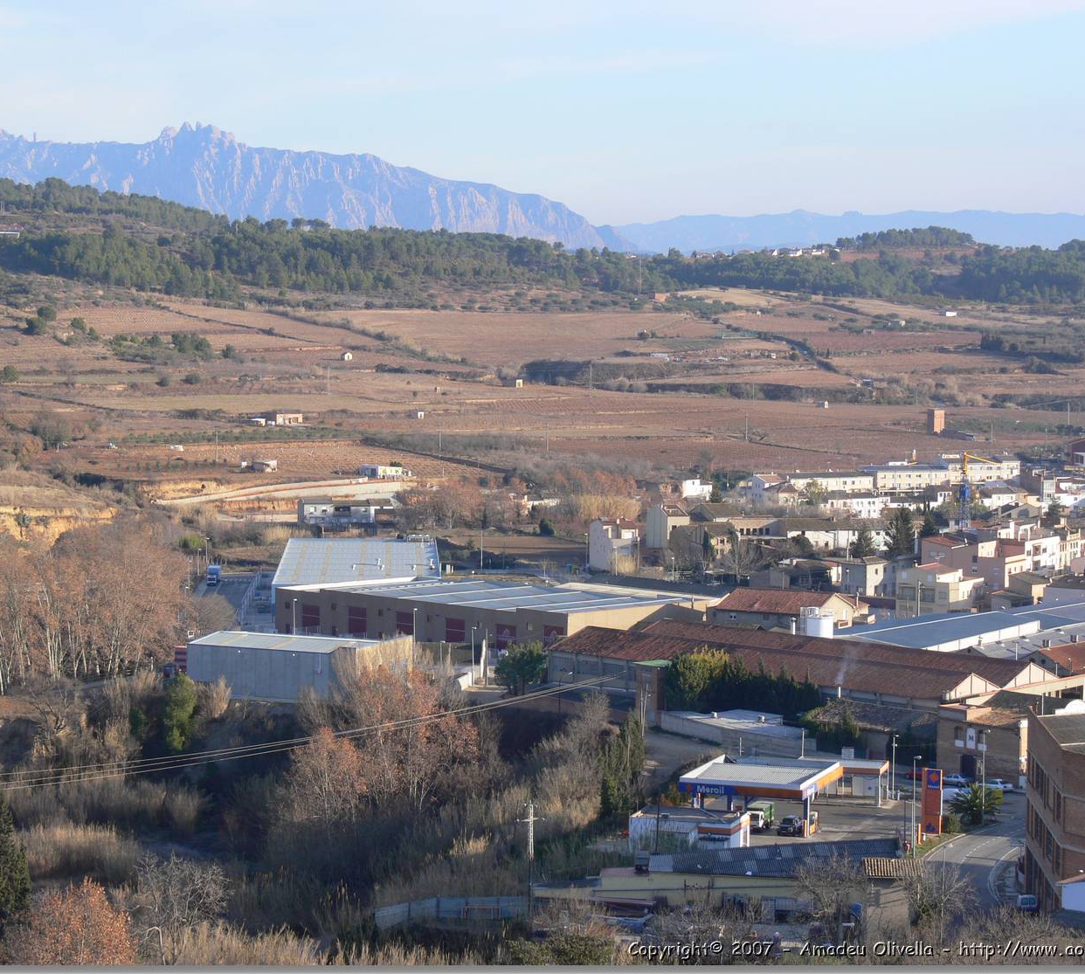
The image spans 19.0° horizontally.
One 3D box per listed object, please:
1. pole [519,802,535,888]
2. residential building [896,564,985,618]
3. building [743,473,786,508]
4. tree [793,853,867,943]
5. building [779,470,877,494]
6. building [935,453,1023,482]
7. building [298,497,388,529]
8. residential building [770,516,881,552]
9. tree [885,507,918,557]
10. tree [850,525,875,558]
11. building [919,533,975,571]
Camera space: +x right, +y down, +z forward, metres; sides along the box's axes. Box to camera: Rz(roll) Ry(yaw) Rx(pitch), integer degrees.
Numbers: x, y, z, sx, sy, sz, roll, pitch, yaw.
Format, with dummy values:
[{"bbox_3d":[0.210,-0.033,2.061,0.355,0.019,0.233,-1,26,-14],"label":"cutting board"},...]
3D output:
[{"bbox_3d":[-1.291,33.492,297.708,1.800,9.300,0.450,-2,4,-33],"label":"pole"},{"bbox_3d":[71.570,18.290,582.310,11.200,9.200,10.500,4,5,42],"label":"residential building"},{"bbox_3d":[61.070,1.340,885.180,7.800,8.700,7.800,-3,5,-40],"label":"building"},{"bbox_3d":[23.480,33.680,264.740,5.800,7.000,5.800,0,4,0],"label":"tree"},{"bbox_3d":[86.855,-1.230,988.722,28.000,6.800,8.000,-1,4,-22],"label":"building"},{"bbox_3d":[135.455,-5.800,1008.546,25.500,8.800,8.000,-2,4,-24],"label":"building"},{"bbox_3d":[-48.650,6.120,795.890,21.300,6.300,8.000,-1,4,-12],"label":"building"},{"bbox_3d":[70.550,11.930,810.570,27.500,8.000,12.500,-1,4,-8],"label":"residential building"},{"bbox_3d":[85.690,10.770,772.320,7.200,12.100,7.200,0,4,0],"label":"tree"},{"bbox_3d":[75.910,12.950,767.450,5.600,8.000,5.600,0,4,0],"label":"tree"},{"bbox_3d":[77.570,15.760,617.150,6.800,11.000,8.800,4,5,42],"label":"building"}]

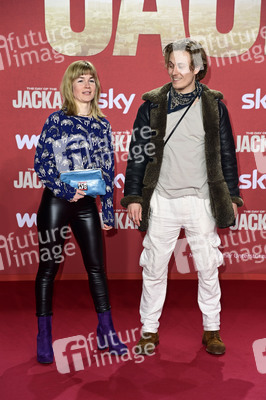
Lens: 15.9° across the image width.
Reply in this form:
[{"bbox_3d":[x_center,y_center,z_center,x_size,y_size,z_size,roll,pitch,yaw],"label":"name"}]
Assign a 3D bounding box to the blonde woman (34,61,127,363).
[{"bbox_3d":[-0.295,0.065,5.460,0.520,1.700,0.400,-2,10,-15],"label":"blonde woman"}]

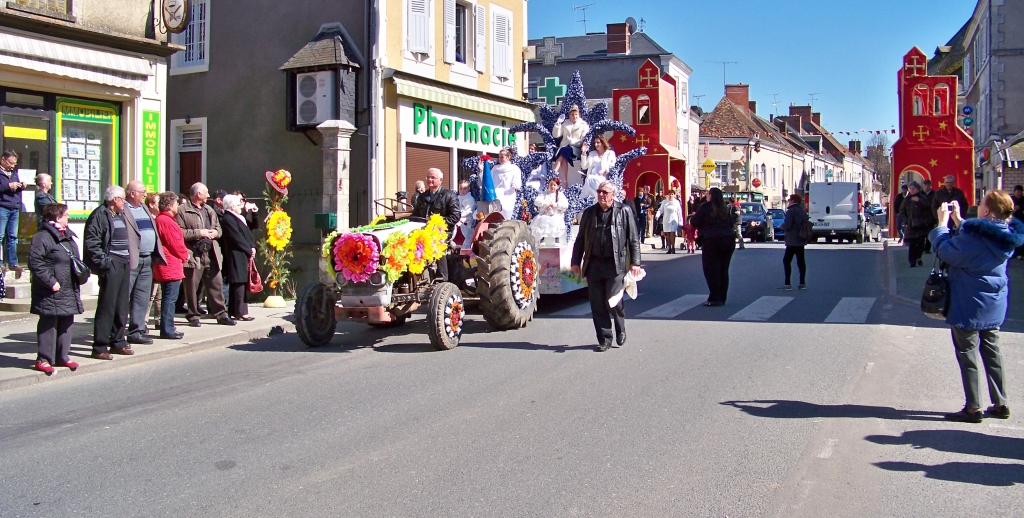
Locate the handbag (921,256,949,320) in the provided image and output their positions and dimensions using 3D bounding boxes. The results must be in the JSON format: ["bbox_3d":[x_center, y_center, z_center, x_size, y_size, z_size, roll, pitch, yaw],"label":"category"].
[{"bbox_3d":[3.084,0.215,7.100,0.270,0.440,0.140,2,4,34],"label":"handbag"}]

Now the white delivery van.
[{"bbox_3d":[11.472,-1.622,34.194,1.900,1.960,4.750,1,3,21],"label":"white delivery van"}]

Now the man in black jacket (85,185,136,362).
[{"bbox_3d":[-3.979,0.133,9.650,0.400,1.720,0.540,2,4,38],"label":"man in black jacket"}]

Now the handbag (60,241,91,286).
[{"bbox_3d":[-4.059,0.047,9.120,0.150,0.380,0.280,-2,4,-37],"label":"handbag"}]

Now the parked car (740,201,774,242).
[{"bbox_3d":[8.554,-1.371,35.411,1.750,1.430,4.400,1,3,20],"label":"parked car"}]

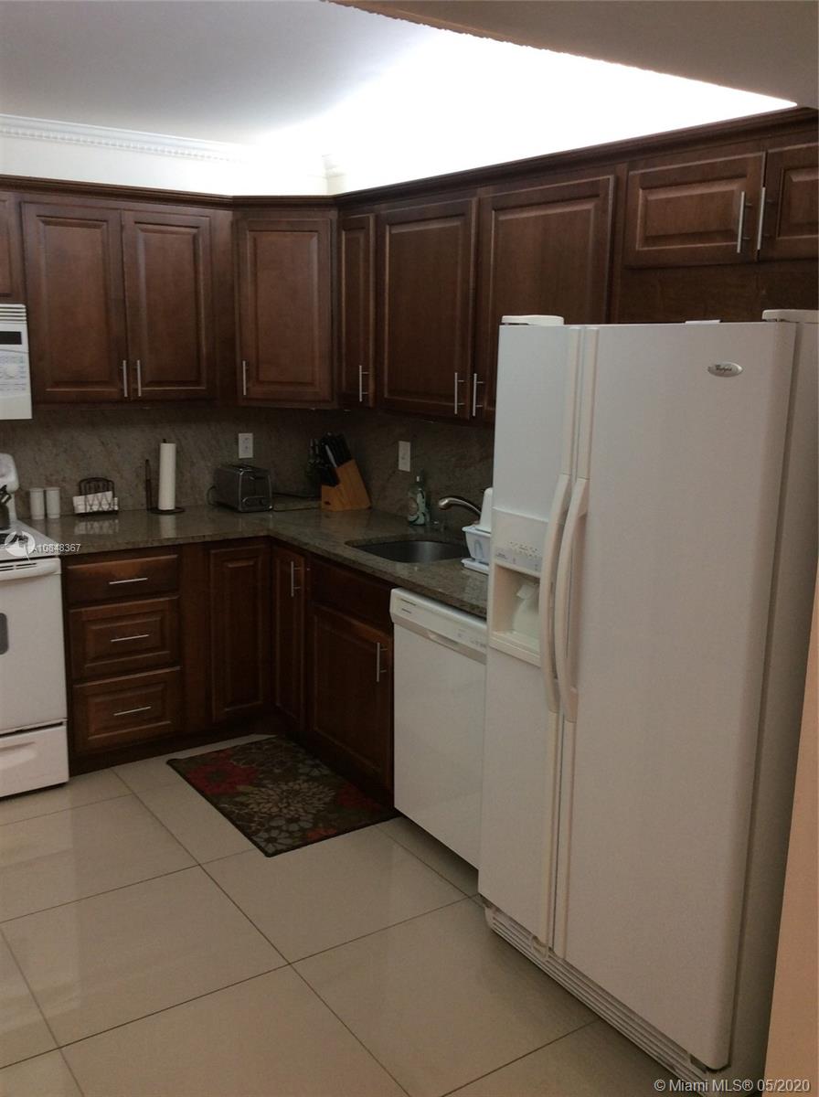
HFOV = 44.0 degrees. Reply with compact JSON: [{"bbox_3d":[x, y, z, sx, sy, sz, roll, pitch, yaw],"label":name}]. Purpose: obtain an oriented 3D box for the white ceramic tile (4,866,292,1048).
[{"bbox_3d":[-0.750,1.099,2.813,0.611,0.010,0.611,-7,15,-34],"label":"white ceramic tile"}]

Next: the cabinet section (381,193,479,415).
[{"bbox_3d":[0.176,-0.829,3.572,0.325,0.707,0.562,-7,15,-33],"label":"cabinet section"}]

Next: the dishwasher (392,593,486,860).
[{"bbox_3d":[0.362,0.551,3.299,0.603,0.826,0.606,-7,15,-34],"label":"dishwasher"}]

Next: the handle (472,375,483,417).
[{"bbox_3d":[0.222,-0.493,3.256,0.038,0.136,0.012,-7,15,-34],"label":"handle"}]

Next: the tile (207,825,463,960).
[{"bbox_3d":[-0.245,1.038,3.152,0.611,0.010,0.611,-7,15,-34],"label":"tile"}]

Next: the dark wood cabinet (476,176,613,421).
[{"bbox_3d":[0.506,-0.727,3.109,0.316,0.728,0.598,-7,15,-34],"label":"dark wood cabinet"}]

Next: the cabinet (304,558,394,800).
[{"bbox_3d":[0.016,0.426,3.809,0.582,0.822,0.638,-7,15,-34],"label":"cabinet"}]

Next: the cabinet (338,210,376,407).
[{"bbox_3d":[-0.071,-0.915,3.934,0.316,0.728,0.261,-7,15,-34],"label":"cabinet"}]

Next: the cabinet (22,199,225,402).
[{"bbox_3d":[-1.151,-0.943,3.958,0.763,0.728,0.326,-7,15,-34],"label":"cabinet"}]

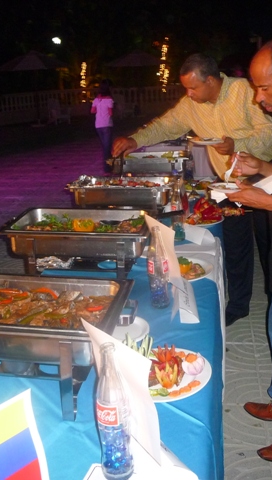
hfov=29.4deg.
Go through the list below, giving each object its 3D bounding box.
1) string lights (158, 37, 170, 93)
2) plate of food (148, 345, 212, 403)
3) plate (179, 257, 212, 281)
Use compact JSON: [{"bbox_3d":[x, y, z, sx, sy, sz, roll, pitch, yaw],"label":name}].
[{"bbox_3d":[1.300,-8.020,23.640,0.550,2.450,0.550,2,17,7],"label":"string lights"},{"bbox_3d":[0.068,0.345,1.429,0.295,0.075,0.295,2,17,7],"label":"plate of food"},{"bbox_3d":[0.190,0.101,2.211,0.285,0.075,0.285,-1,17,0],"label":"plate"}]

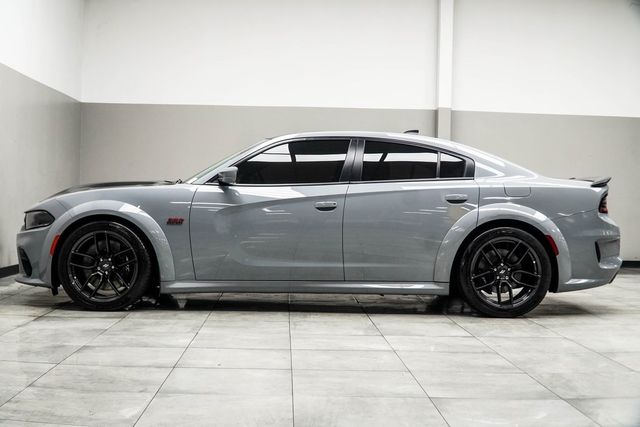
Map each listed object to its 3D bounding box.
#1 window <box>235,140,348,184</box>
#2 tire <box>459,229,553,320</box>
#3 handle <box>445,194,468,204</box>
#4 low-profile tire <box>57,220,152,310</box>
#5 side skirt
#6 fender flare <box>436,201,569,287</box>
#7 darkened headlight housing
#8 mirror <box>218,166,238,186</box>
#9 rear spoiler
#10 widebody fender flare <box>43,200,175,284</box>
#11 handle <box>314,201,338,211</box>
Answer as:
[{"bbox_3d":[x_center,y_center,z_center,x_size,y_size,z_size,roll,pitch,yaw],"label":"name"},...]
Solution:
[{"bbox_3d":[-0.210,-0.417,5.655,0.905,0.377,0.180,1,1,-1],"label":"window"},{"bbox_3d":[1.414,0.449,5.631,0.706,0.698,0.300,1,1,-1],"label":"tire"},{"bbox_3d":[1.057,-0.109,5.513,0.187,0.077,0.060,1,1,-1],"label":"handle"},{"bbox_3d":[-1.642,0.400,5.564,0.706,0.698,0.300,1,1,-1],"label":"low-profile tire"},{"bbox_3d":[-0.115,0.570,5.505,2.214,0.108,0.130,1,1,-1],"label":"side skirt"},{"bbox_3d":[1.408,0.239,5.547,1.077,0.649,0.200,1,1,-1],"label":"fender flare"},{"bbox_3d":[-2.248,0.053,5.709,0.367,0.157,0.410,1,1,-1],"label":"darkened headlight housing"},{"bbox_3d":[-0.702,-0.284,5.462,0.153,0.153,0.220,1,1,-1],"label":"mirror"},{"bbox_3d":[2.221,-0.271,6.456,0.361,0.111,1.440,1,1,-1],"label":"rear spoiler"},{"bbox_3d":[-1.636,0.220,5.491,1.047,0.641,0.220,1,1,-1],"label":"widebody fender flare"},{"bbox_3d":[0.050,-0.062,5.497,0.185,0.077,0.060,1,1,-1],"label":"handle"}]

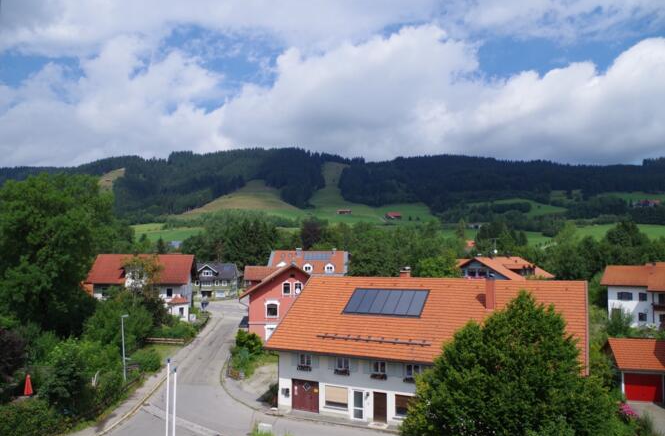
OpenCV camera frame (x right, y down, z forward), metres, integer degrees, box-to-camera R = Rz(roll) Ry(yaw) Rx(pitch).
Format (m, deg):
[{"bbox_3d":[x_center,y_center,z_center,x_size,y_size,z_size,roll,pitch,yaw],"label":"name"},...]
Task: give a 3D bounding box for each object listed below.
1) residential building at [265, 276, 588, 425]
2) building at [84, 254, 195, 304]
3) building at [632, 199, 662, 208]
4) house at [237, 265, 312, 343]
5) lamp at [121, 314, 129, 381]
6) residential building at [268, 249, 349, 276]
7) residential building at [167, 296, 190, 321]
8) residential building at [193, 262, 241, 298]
[{"bbox_3d":[8.010,9.913,40.403,22.005,10.001,15.301,-2,-5,25],"label":"residential building"},{"bbox_3d":[-33.193,12.159,88.800,17.200,11.100,10.000,0,-5,-1],"label":"building"},{"bbox_3d":[354.502,-15.530,560.000,30.000,11.000,16.000,1,-5,-5],"label":"building"},{"bbox_3d":[-5.238,11.616,69.500,13.200,10.500,14.500,0,-5,-2],"label":"house"},{"bbox_3d":[-19.024,12.006,45.600,0.680,6.100,0.270,0,-5,0],"label":"lamp"},{"bbox_3d":[-5.337,13.884,117.000,18.000,12.400,14.000,0,-5,3],"label":"residential building"},{"bbox_3d":[-25.604,15.146,83.000,3.400,4.400,3.500,0,-5,-2],"label":"residential building"},{"bbox_3d":[-31.406,16.683,133.000,12.200,9.200,10.500,1,-5,-3],"label":"residential building"}]

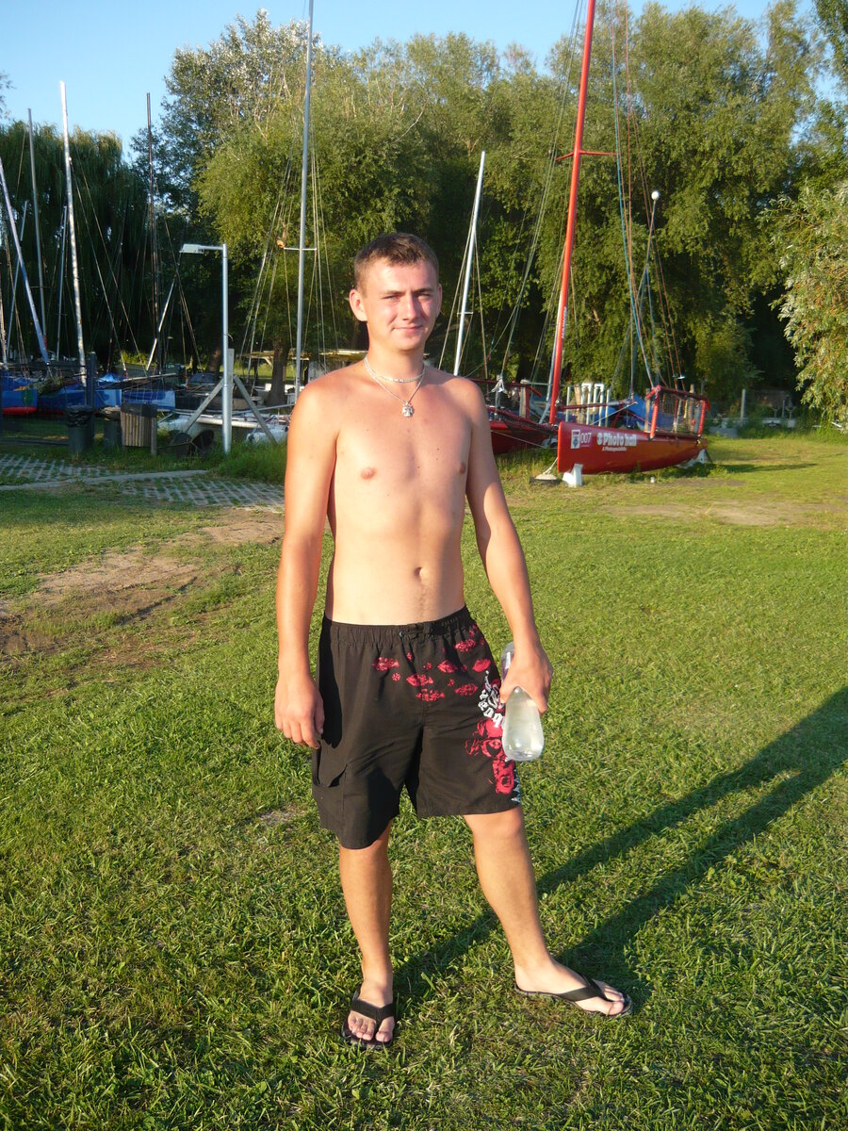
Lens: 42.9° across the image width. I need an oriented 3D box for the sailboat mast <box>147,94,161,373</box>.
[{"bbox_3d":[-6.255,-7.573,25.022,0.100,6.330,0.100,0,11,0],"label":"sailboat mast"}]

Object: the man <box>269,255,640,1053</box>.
[{"bbox_3d":[0.065,0.176,2.472,0.790,1.800,0.440,-3,12,-21],"label":"man"}]

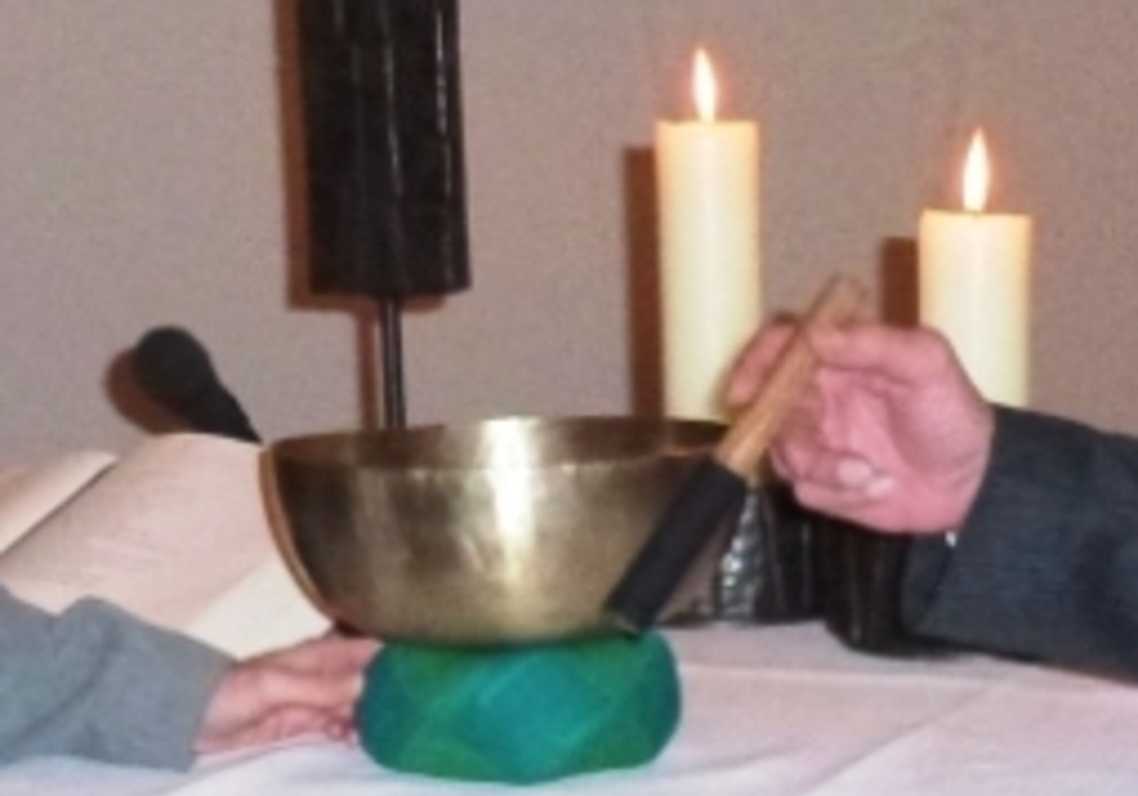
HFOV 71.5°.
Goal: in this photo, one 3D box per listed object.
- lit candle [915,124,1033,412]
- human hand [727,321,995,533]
[{"bbox_3d":[0.270,-0.069,0.525,0.073,0.220,0.073,-1,4,0],"label":"lit candle"},{"bbox_3d":[0.155,0.015,0.420,0.140,0.110,0.090,-2,4,-6],"label":"human hand"}]

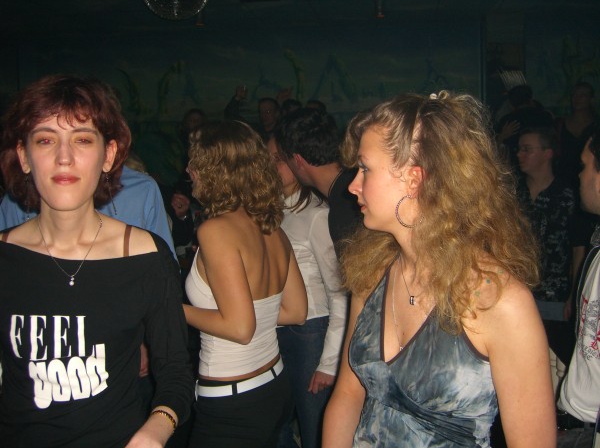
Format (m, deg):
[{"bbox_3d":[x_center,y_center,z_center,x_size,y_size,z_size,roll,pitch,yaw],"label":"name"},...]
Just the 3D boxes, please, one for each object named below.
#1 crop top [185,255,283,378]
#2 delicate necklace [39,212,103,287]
[{"bbox_3d":[-0.188,0.226,1.860,0.230,0.365,0.290,1,4,34],"label":"crop top"},{"bbox_3d":[-0.411,0.034,1.190,0.118,0.150,0.120,-2,4,-18],"label":"delicate necklace"}]

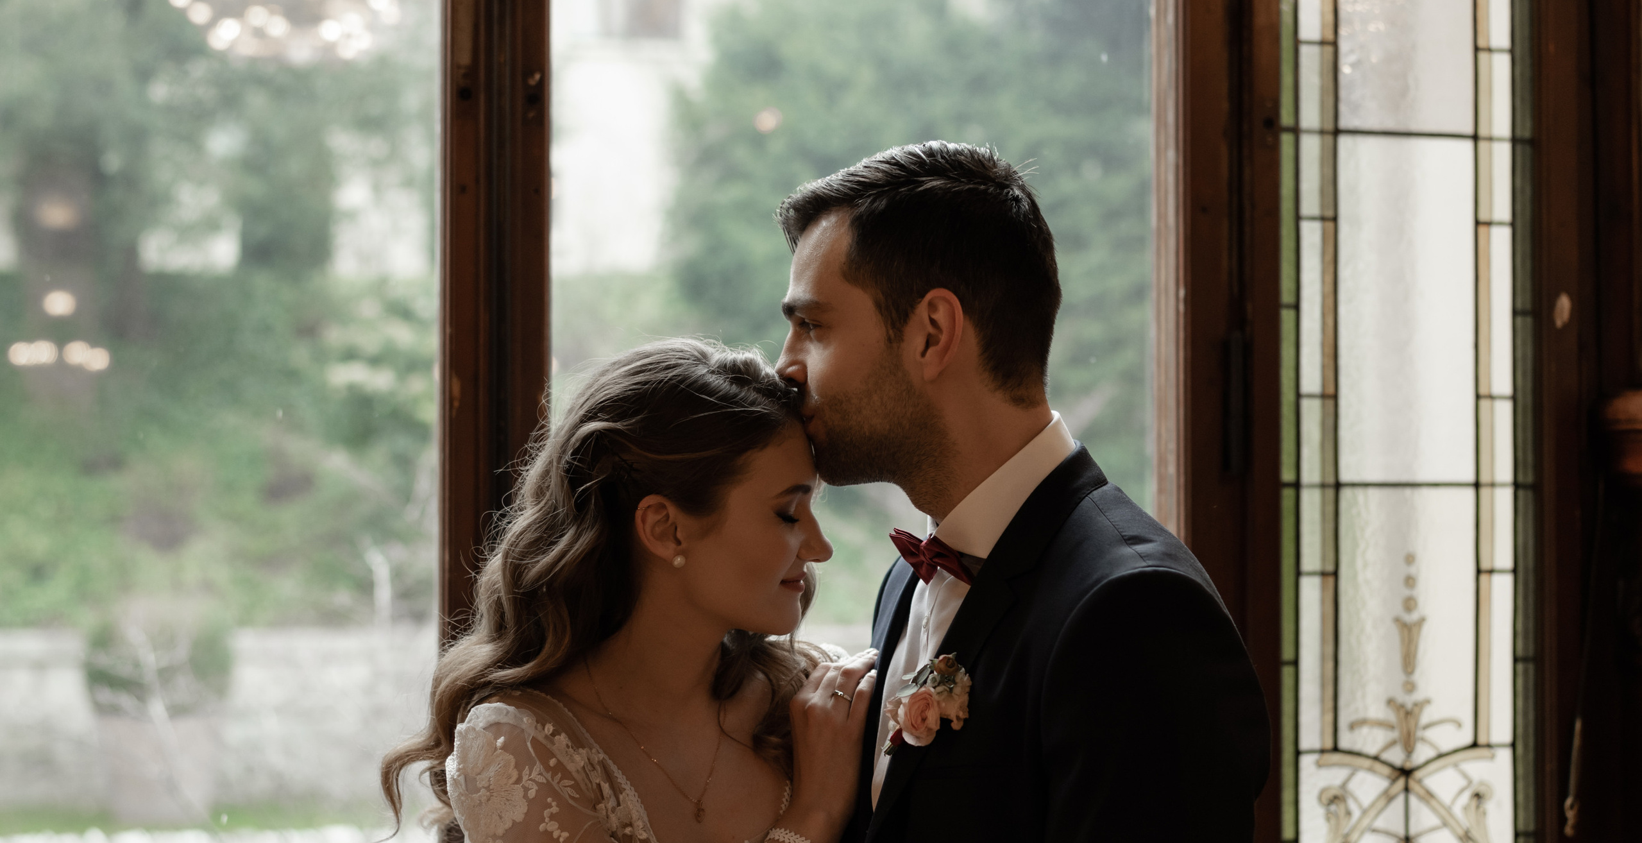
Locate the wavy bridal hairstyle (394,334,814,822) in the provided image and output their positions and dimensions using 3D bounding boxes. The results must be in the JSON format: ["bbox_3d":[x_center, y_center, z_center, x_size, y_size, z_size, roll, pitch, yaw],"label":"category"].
[{"bbox_3d":[-0.178,0.128,1.880,0.310,0.380,0.270,0,-1,18],"label":"wavy bridal hairstyle"}]

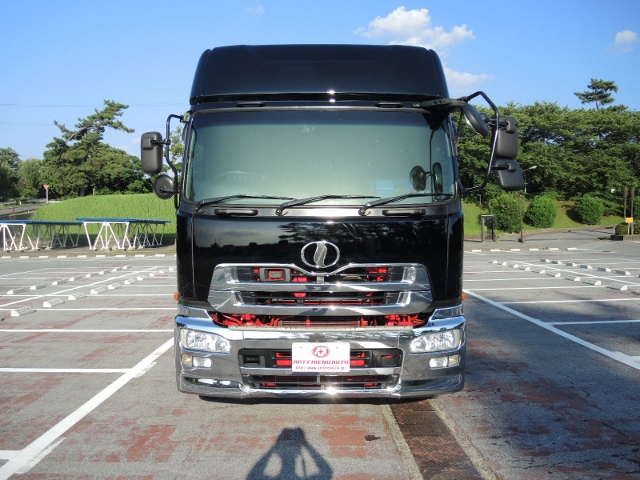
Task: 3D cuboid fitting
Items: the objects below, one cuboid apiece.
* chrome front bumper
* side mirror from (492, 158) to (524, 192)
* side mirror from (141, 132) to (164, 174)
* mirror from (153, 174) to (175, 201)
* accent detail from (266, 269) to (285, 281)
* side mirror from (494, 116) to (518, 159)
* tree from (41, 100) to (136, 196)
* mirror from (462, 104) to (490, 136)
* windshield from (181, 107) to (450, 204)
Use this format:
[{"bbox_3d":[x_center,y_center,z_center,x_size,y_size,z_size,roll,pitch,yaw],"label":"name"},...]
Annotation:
[{"bbox_3d":[0.003,0.912,4.290,2.480,0.700,0.500,0,1,0],"label":"chrome front bumper"},{"bbox_3d":[1.567,-0.533,4.280,0.235,0.250,0.100,0,2,-14],"label":"side mirror"},{"bbox_3d":[-1.430,-0.739,4.420,0.180,0.355,0.100,0,1,6],"label":"side mirror"},{"bbox_3d":[-1.332,-0.448,4.420,0.200,0.210,0.080,1,2,24],"label":"mirror"},{"bbox_3d":[-0.354,0.282,4.170,0.135,0.092,0.050,0,1,0],"label":"accent detail"},{"bbox_3d":[1.546,-0.843,4.280,0.185,0.355,0.100,0,2,-7],"label":"side mirror"},{"bbox_3d":[-32.196,-12.586,72.000,13.000,13.300,12.000,0,1,0],"label":"tree"},{"bbox_3d":[1.266,-0.970,4.200,0.100,0.300,0.220,-36,0,11],"label":"mirror"},{"bbox_3d":[0.003,-0.700,4.360,2.300,0.830,0.380,0,1,0],"label":"windshield"}]

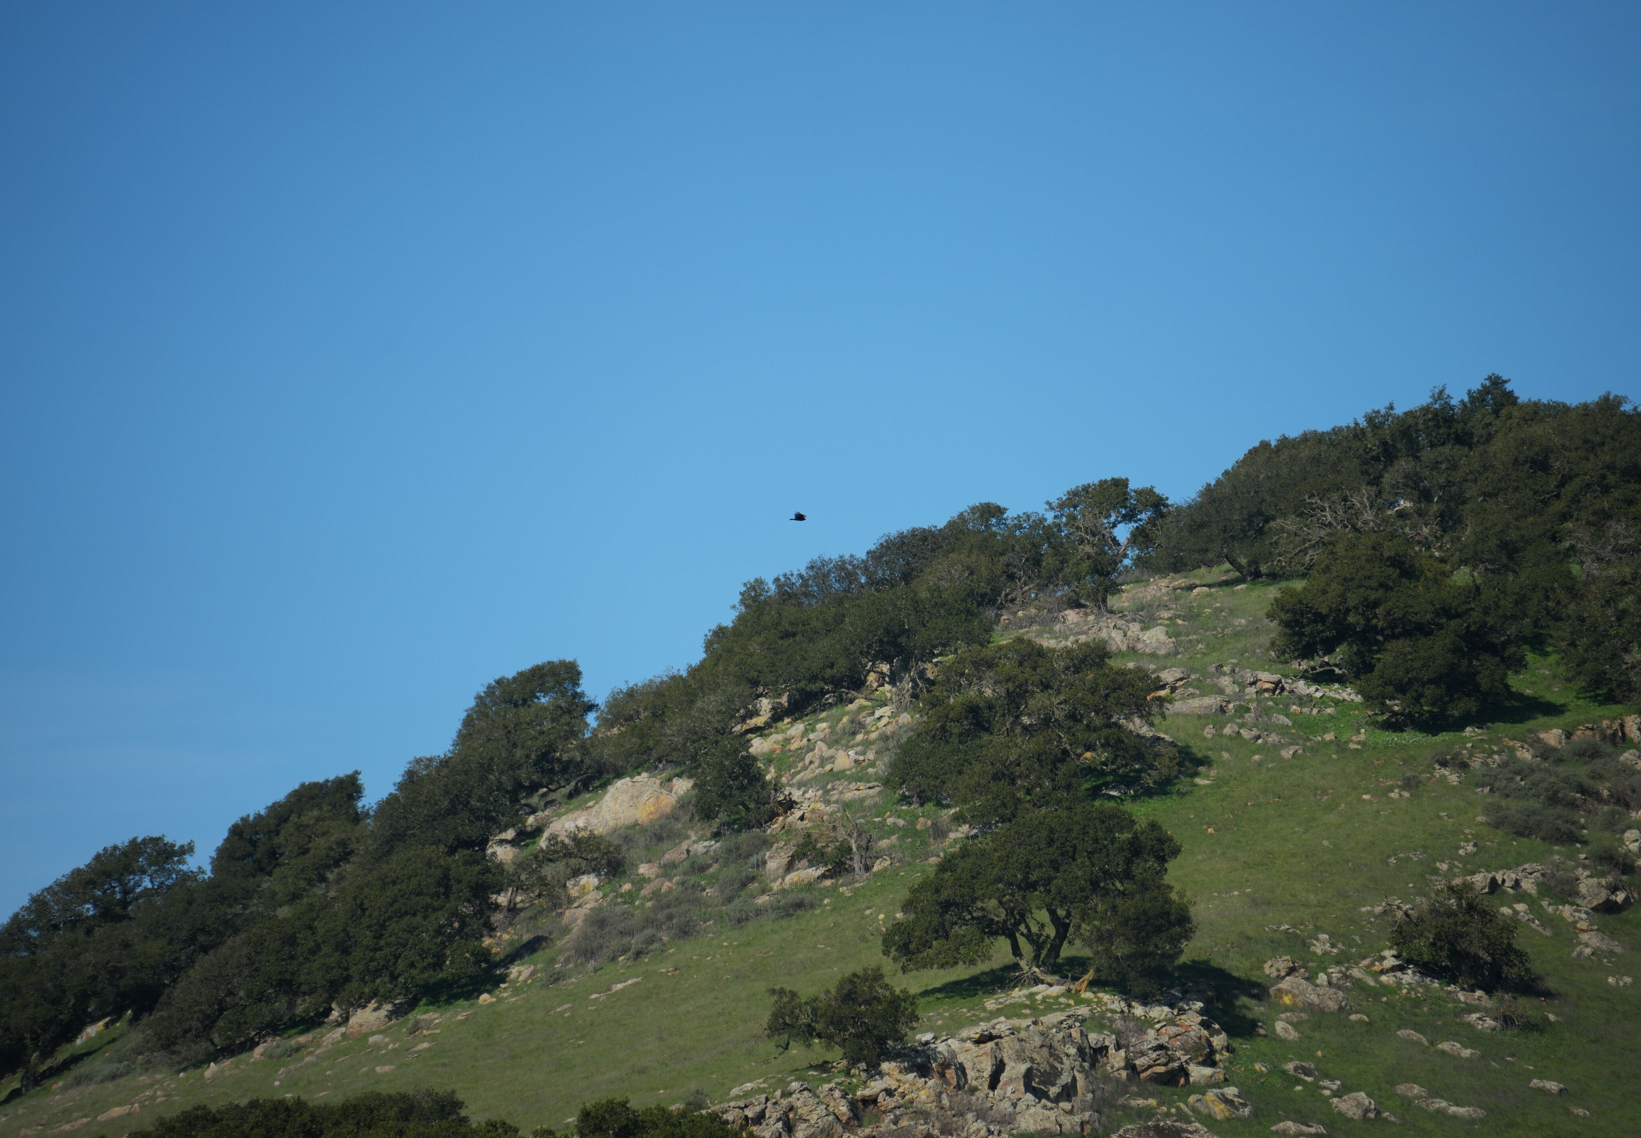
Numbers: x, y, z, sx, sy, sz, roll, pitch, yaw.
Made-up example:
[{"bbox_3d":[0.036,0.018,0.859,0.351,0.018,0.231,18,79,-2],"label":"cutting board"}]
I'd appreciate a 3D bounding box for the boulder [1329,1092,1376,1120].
[{"bbox_3d":[18.122,18.288,484.433,1.590,0.983,1.300,0,-7,0],"label":"boulder"}]

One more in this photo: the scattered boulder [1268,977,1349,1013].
[{"bbox_3d":[17.111,14.943,498.633,2.852,1.301,1.900,0,-7,0],"label":"scattered boulder"}]

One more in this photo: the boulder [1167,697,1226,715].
[{"bbox_3d":[14.154,5.144,532.500,2.197,0.720,1.500,0,-7,0],"label":"boulder"}]

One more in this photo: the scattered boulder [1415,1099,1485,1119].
[{"bbox_3d":[21.439,18.403,484.467,2.407,0.749,1.400,0,-7,0],"label":"scattered boulder"}]

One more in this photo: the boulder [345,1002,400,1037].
[{"bbox_3d":[-16.122,16.224,512.533,2.018,1.337,1.600,0,-7,0],"label":"boulder"}]

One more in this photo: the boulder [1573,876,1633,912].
[{"bbox_3d":[28.209,11.706,512.567,2.163,1.337,1.700,0,-7,0],"label":"boulder"}]

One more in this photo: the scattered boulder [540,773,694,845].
[{"bbox_3d":[-7.552,8.918,528.200,5.745,2.756,3.600,0,-7,0],"label":"scattered boulder"}]

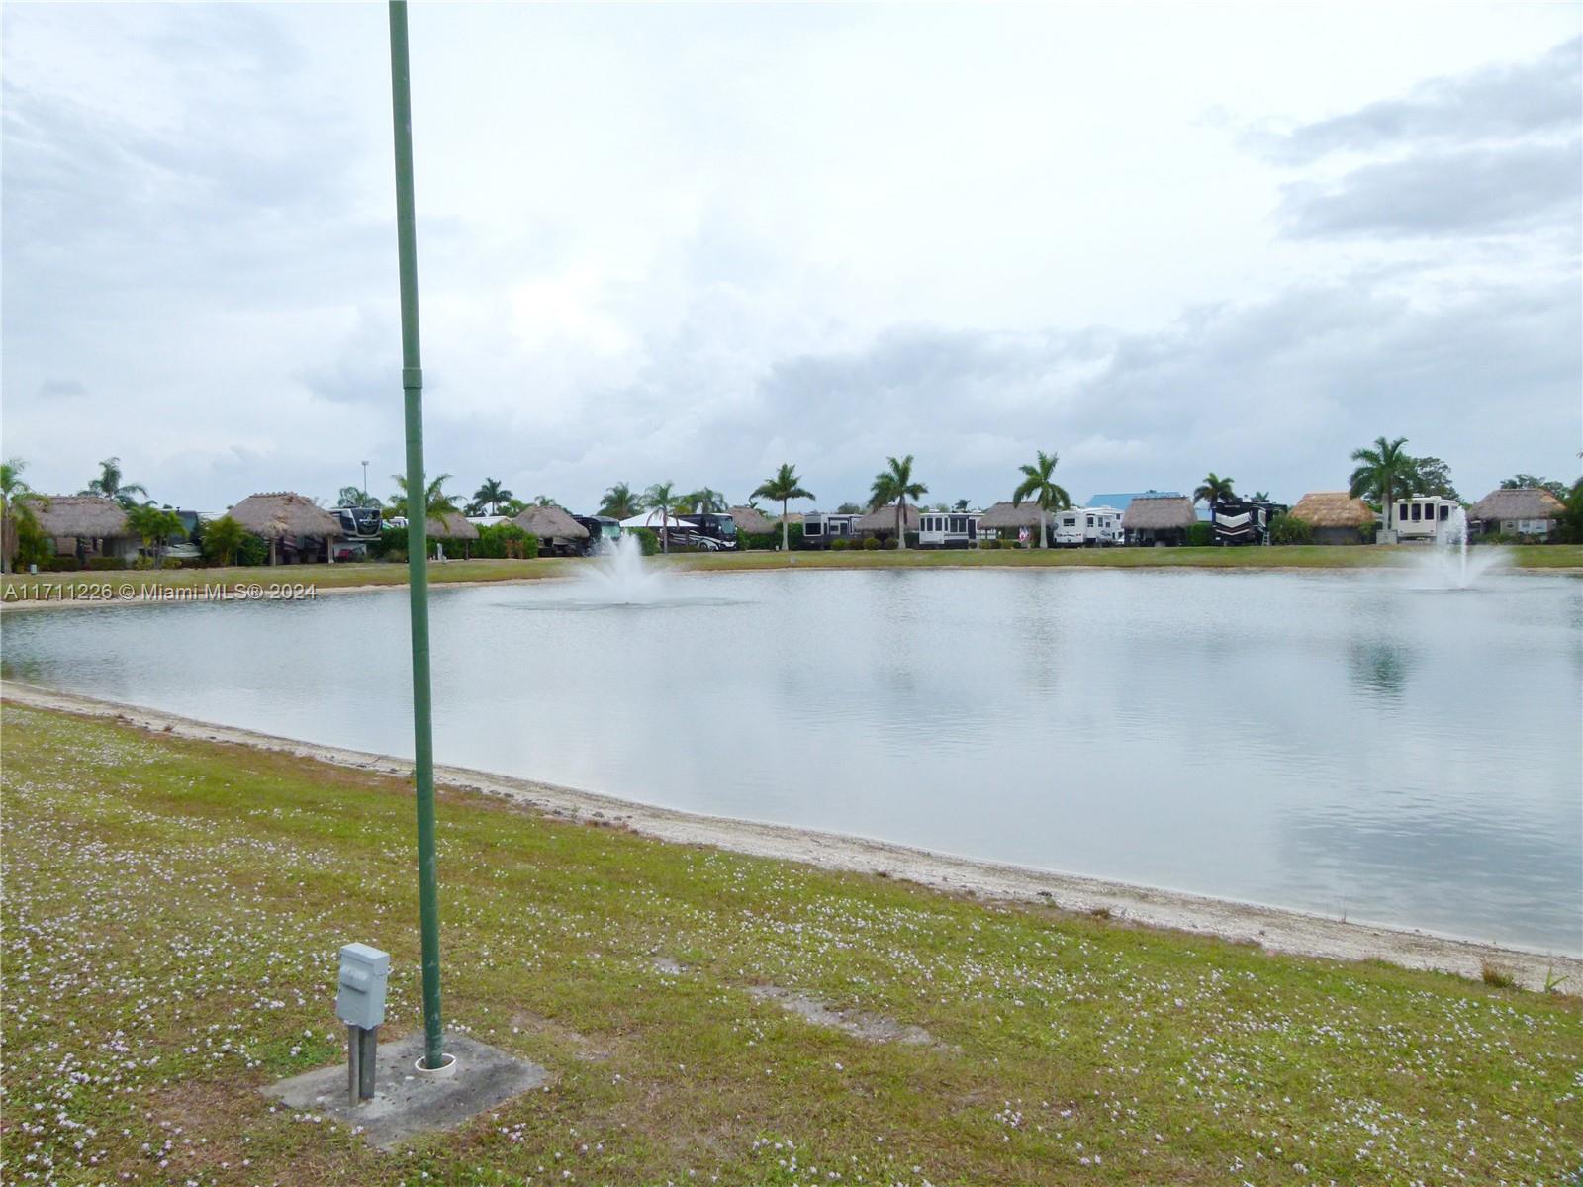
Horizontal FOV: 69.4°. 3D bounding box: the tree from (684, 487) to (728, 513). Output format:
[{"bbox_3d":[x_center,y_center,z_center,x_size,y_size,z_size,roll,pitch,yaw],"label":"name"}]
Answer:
[{"bbox_3d":[-9.550,-8.260,127.000,4.900,7.240,4.900,-1,3,-4],"label":"tree"}]

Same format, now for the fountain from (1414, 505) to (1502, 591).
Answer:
[{"bbox_3d":[26.650,-1.830,45.500,3.100,3.270,3.100,1,3,30],"label":"fountain"}]

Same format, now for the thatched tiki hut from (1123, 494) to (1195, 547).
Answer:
[{"bbox_3d":[33.735,-6.679,105.000,6.600,4.650,5.000,2,5,26],"label":"thatched tiki hut"}]

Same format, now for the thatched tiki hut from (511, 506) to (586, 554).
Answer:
[{"bbox_3d":[-20.673,-5.354,98.000,5.600,4.350,4.800,-3,5,-30],"label":"thatched tiki hut"}]

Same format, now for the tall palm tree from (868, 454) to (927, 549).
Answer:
[{"bbox_3d":[10.320,-8.700,109.000,5.400,8.900,5.400,-1,3,5],"label":"tall palm tree"}]

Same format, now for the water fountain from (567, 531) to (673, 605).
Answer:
[{"bbox_3d":[-6.320,-0.930,42.500,3.900,2.690,3.900,-1,3,-8],"label":"water fountain"}]

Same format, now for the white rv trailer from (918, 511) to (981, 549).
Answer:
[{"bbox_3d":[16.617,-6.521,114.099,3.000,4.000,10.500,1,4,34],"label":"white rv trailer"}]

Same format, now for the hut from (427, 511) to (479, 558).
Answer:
[{"bbox_3d":[-24.040,-3.980,79.500,3.700,3.400,3.600,-3,4,-41],"label":"hut"}]

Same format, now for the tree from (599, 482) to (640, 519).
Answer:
[{"bbox_3d":[-20.171,-9.050,135.213,4.900,8.200,4.800,-1,3,0],"label":"tree"}]

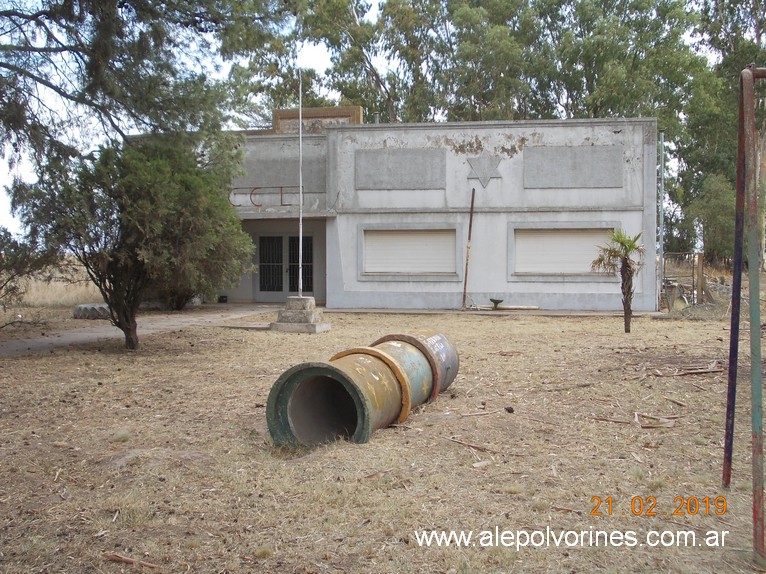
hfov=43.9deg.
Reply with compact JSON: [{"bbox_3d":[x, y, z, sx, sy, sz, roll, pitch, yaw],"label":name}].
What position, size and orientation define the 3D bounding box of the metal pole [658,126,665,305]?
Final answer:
[{"bbox_3d":[8.517,-2.056,29.100,0.116,5.432,0.116,0,2,0],"label":"metal pole"}]

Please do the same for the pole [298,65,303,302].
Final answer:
[{"bbox_3d":[-1.717,-2.192,19.788,0.058,4.782,0.058,0,2,0],"label":"pole"}]

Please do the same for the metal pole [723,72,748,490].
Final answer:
[{"bbox_3d":[2.199,0.039,5.961,0.053,2.735,0.053,-4,16,0],"label":"metal pole"}]

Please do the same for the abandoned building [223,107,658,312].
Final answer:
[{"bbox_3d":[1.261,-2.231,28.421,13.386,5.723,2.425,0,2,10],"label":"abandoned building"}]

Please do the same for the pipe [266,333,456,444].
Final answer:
[{"bbox_3d":[0.000,0.965,9.270,0.910,0.880,3.350,1,2,19],"label":"pipe"}]

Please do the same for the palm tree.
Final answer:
[{"bbox_3d":[4.850,-0.116,19.594,1.067,2.105,1.067,0,2,0],"label":"palm tree"}]

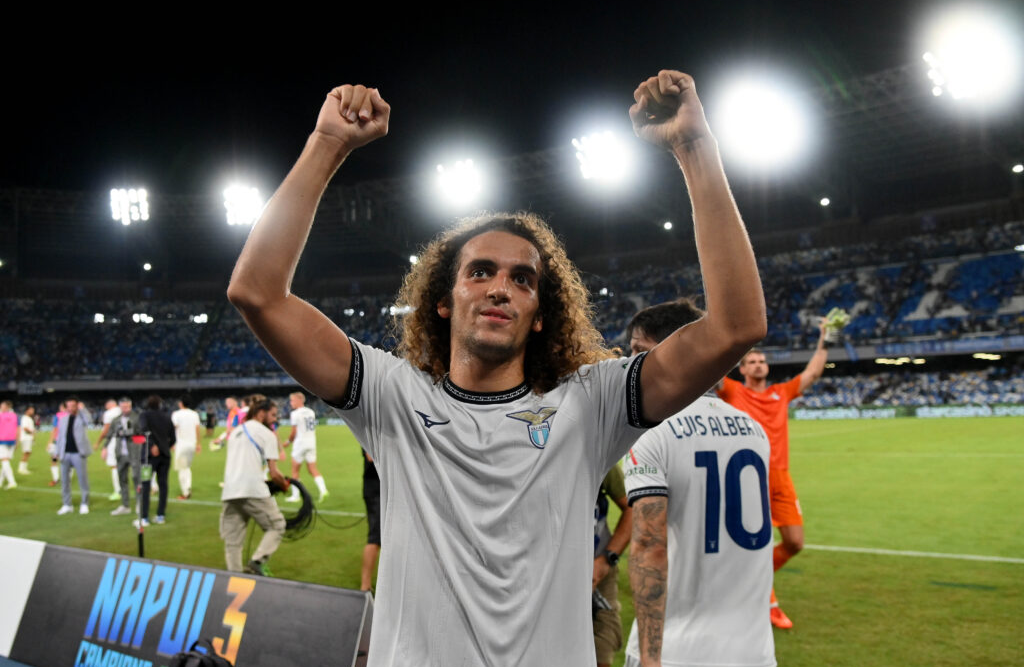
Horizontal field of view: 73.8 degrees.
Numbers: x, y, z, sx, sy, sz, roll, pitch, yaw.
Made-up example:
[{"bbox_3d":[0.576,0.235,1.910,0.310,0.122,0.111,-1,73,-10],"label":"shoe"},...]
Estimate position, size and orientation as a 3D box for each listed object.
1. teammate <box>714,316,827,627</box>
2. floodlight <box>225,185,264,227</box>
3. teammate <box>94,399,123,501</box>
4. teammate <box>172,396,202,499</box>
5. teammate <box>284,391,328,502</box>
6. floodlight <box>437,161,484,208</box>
[{"bbox_3d":[1.685,0.875,4.657,0.820,1.990,0.620,-2,-7,7],"label":"teammate"},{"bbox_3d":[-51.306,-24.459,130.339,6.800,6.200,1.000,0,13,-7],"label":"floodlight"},{"bbox_3d":[-7.170,2.097,12.405,0.550,1.770,0.550,-1,-7,0],"label":"teammate"},{"bbox_3d":[-5.885,2.051,12.435,0.550,1.820,0.450,4,-8,-37],"label":"teammate"},{"bbox_3d":[-3.530,1.928,11.700,0.650,1.800,0.550,-5,-8,28],"label":"teammate"},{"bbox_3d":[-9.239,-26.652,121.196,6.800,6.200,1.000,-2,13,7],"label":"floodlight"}]

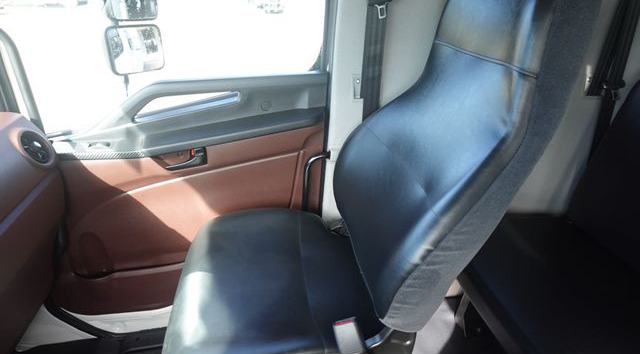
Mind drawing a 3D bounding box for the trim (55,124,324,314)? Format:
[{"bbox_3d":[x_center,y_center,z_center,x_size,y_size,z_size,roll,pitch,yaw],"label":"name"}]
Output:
[{"bbox_3d":[-0.442,0.168,1.215,0.912,0.698,0.110,-4,29,-11],"label":"trim"}]

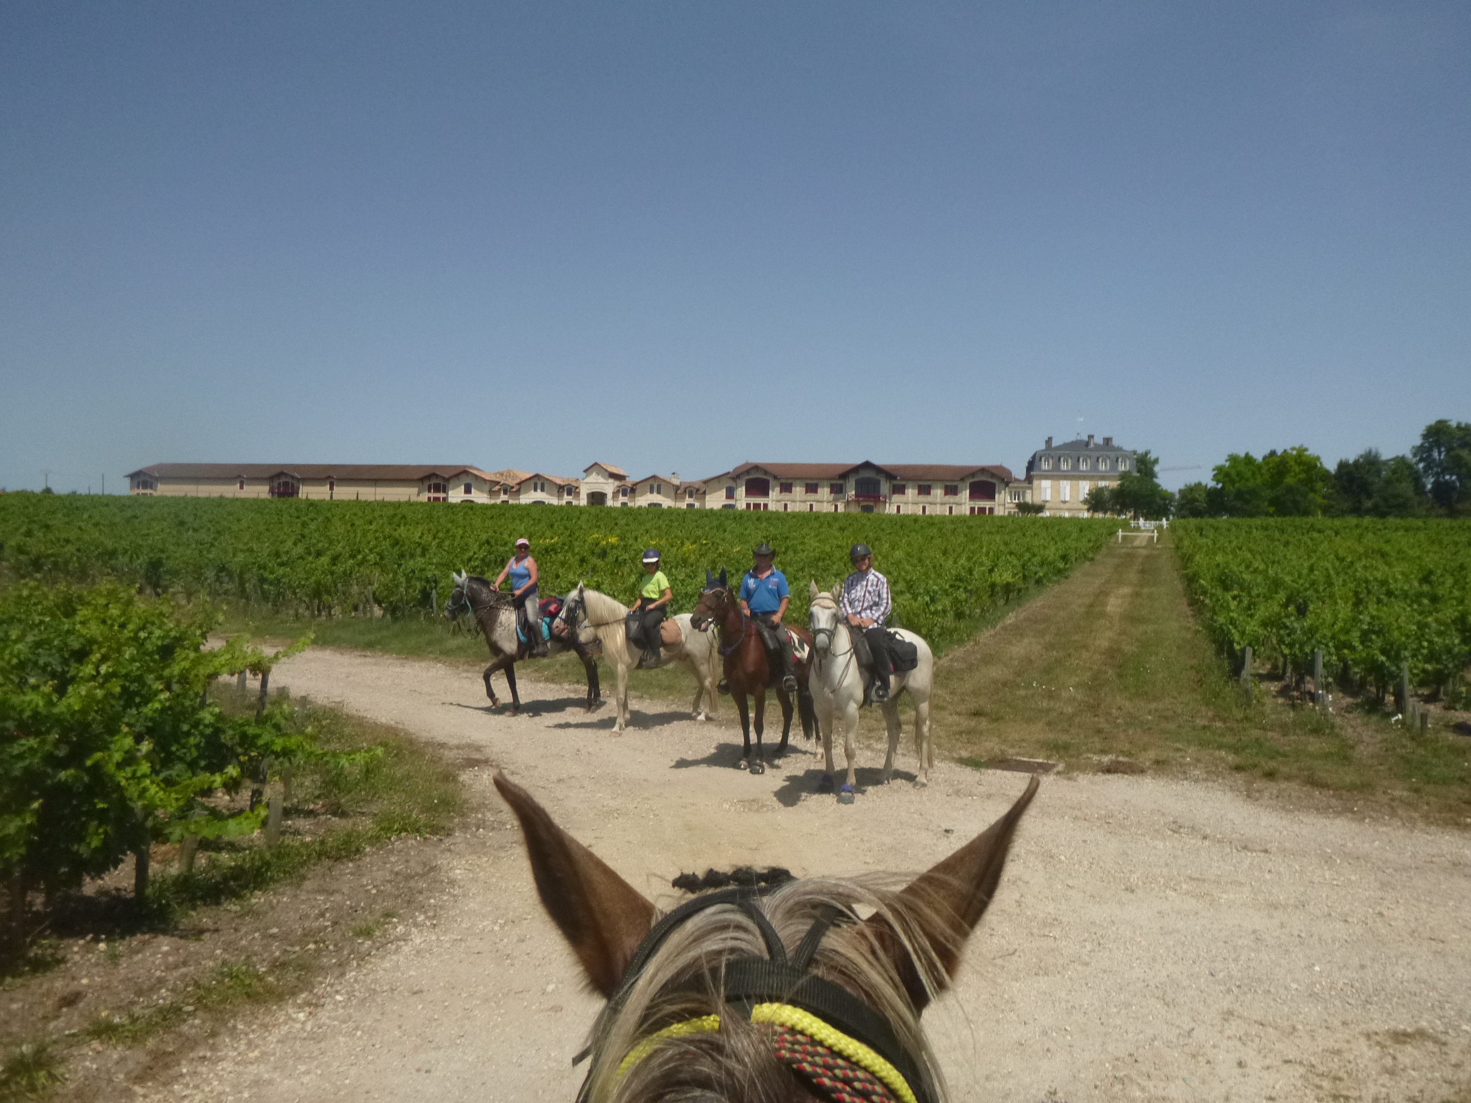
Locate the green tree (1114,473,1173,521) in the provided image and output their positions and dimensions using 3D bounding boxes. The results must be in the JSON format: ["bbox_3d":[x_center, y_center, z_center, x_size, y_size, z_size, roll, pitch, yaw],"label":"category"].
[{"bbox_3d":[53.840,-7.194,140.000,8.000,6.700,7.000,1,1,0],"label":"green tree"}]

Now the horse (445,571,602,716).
[{"bbox_3d":[-2.818,1.223,14.553,2.300,2.000,0.620,0,1,-30],"label":"horse"}]

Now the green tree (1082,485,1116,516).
[{"bbox_3d":[47.934,-6.588,140.000,4.500,4.600,4.500,1,1,0],"label":"green tree"}]

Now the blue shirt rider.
[{"bbox_3d":[0.342,0.697,11.300,0.650,1.620,0.650,1,1,16],"label":"blue shirt rider"}]

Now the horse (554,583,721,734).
[{"bbox_3d":[-1.188,1.308,13.667,2.300,1.880,0.620,0,1,-34],"label":"horse"}]

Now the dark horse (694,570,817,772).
[{"bbox_3d":[0.364,1.237,11.341,0.650,2.100,2.150,1,1,31],"label":"dark horse"}]

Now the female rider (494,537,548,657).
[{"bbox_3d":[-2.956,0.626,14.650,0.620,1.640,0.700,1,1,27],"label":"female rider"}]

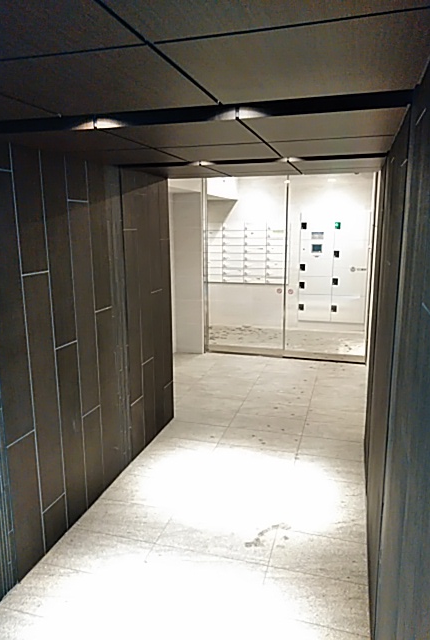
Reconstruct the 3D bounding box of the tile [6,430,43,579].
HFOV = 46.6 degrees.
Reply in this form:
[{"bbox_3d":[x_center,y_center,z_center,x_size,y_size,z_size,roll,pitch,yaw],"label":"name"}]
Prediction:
[{"bbox_3d":[-0.901,0.878,2.384,0.020,0.664,0.197,3,12,16],"label":"tile"}]

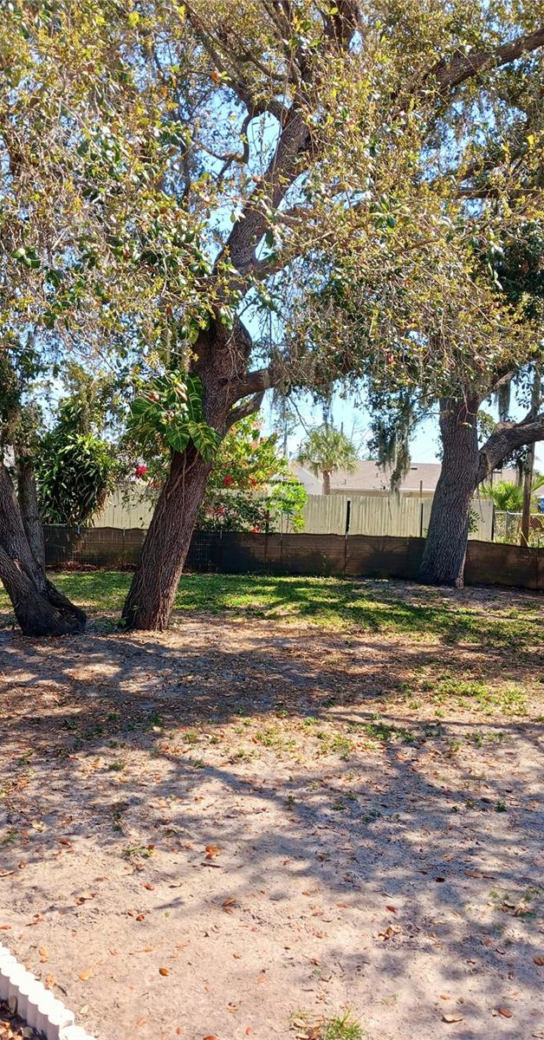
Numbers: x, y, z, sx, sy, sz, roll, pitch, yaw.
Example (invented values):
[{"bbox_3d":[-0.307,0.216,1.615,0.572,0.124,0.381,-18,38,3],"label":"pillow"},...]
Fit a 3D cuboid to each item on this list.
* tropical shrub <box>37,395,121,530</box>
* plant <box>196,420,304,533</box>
[{"bbox_3d":[-4.326,-0.992,18.200,1.860,3.430,1.800,1,1,0],"label":"tropical shrub"},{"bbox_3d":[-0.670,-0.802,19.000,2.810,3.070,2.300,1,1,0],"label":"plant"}]

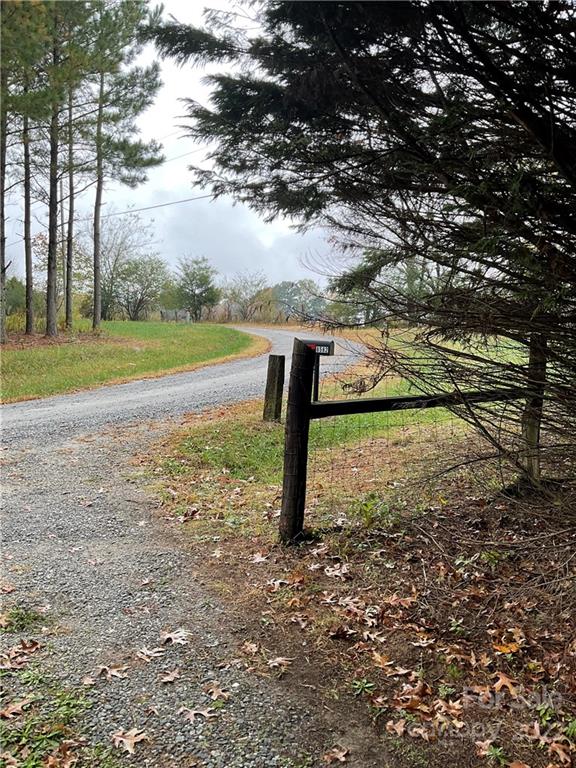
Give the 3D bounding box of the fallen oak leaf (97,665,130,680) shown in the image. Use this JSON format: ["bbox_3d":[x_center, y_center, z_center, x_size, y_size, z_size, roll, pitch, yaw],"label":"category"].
[{"bbox_3d":[-0.704,1.169,2.599,0.130,0.030,0.080,1,6,0],"label":"fallen oak leaf"}]

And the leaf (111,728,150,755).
[{"bbox_3d":[-0.535,1.217,2.194,0.128,0.030,0.115,1,6,0],"label":"leaf"}]

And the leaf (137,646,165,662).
[{"bbox_3d":[-0.584,1.156,2.749,0.120,0.030,0.085,1,6,0],"label":"leaf"}]

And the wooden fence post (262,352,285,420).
[{"bbox_3d":[-0.173,0.068,8.700,0.185,0.880,0.185,8,7,27],"label":"wooden fence post"}]

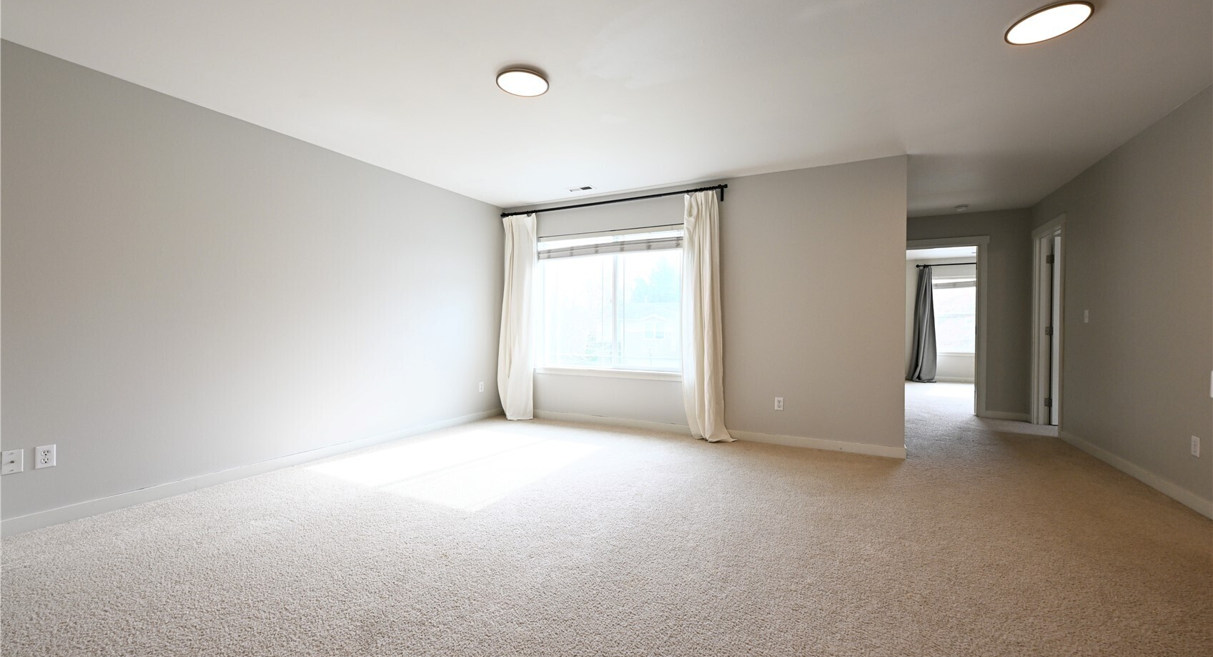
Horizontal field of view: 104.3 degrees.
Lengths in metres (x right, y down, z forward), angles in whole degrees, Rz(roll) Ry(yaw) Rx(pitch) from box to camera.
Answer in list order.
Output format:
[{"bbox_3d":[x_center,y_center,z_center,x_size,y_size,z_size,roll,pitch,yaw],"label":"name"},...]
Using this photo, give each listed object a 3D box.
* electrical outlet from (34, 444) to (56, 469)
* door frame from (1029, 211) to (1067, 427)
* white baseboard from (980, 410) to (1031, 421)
[{"bbox_3d":[-2.883,0.662,2.429,0.009,0.114,0.071,1,0,28],"label":"electrical outlet"},{"bbox_3d":[4.613,-0.016,4.866,0.130,2.155,0.975,1,0,28],"label":"door frame"},{"bbox_3d":[4.644,1.015,5.463,0.405,0.088,0.017,1,0,28],"label":"white baseboard"}]

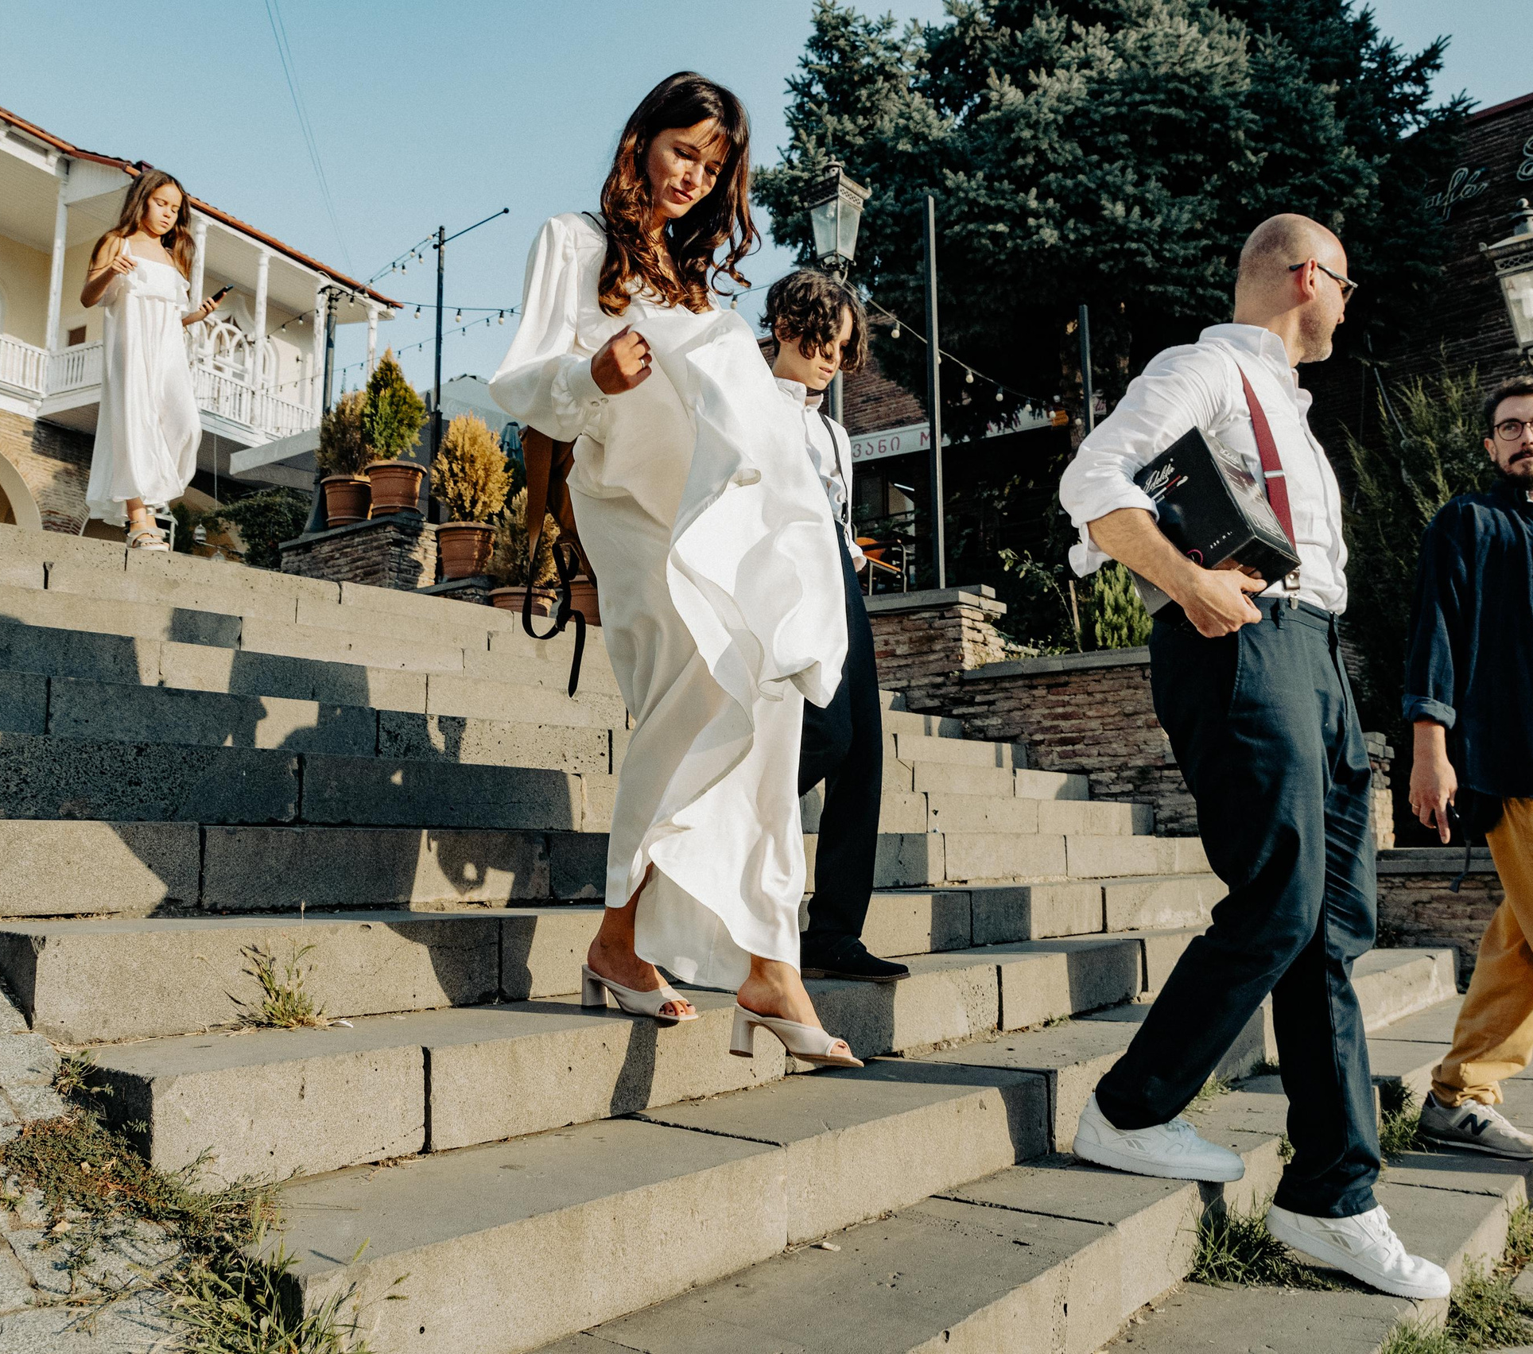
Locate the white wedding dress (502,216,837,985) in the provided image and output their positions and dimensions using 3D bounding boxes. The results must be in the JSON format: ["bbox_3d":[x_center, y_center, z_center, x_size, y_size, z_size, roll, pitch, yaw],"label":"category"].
[{"bbox_3d":[-0.118,-0.165,2.156,0.456,1.246,0.517,7,-11,-44],"label":"white wedding dress"}]

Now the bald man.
[{"bbox_3d":[0.805,0.088,2.435,0.608,1.824,0.517,-7,-10,34],"label":"bald man"}]

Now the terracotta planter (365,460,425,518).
[{"bbox_3d":[-2.653,-1.359,9.660,0.423,0.384,0.423,-1,-8,0],"label":"terracotta planter"}]

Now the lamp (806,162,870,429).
[{"bbox_3d":[0.455,-1.727,8.010,0.350,2.800,0.350,-7,-10,37],"label":"lamp"}]

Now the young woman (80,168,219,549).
[{"bbox_3d":[-1.864,-0.971,4.143,0.410,1.216,0.410,-9,-11,42],"label":"young woman"}]

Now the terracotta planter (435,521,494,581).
[{"bbox_3d":[-2.011,-0.871,9.104,0.394,0.372,0.394,-1,-8,0],"label":"terracotta planter"}]

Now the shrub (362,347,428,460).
[{"bbox_3d":[-2.666,-1.934,9.742,0.452,0.802,0.452,-1,-8,0],"label":"shrub"}]

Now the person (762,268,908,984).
[{"bbox_3d":[0.101,-0.140,2.886,0.420,1.520,0.420,-4,-8,37],"label":"person"}]

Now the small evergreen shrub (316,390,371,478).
[{"bbox_3d":[-3.123,-1.795,10.077,0.421,0.655,0.421,-7,-10,37],"label":"small evergreen shrub"}]

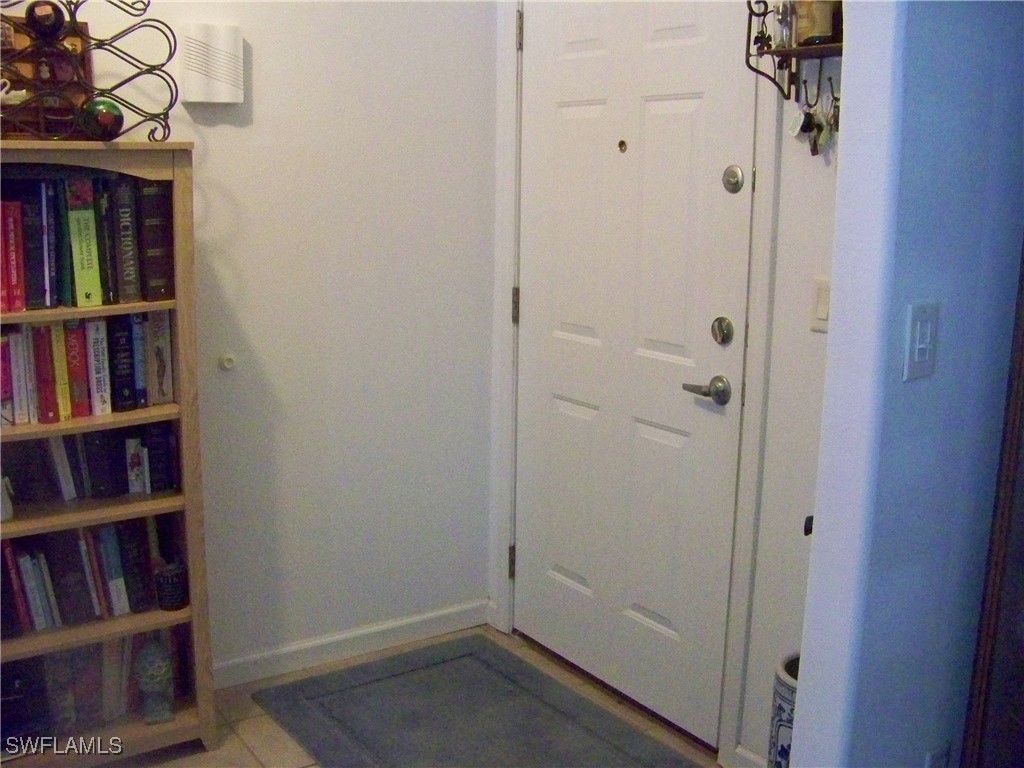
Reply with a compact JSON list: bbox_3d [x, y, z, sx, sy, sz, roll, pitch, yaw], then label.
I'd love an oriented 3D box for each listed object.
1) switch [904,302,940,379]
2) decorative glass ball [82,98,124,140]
[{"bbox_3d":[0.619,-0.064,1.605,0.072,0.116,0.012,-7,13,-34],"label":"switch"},{"bbox_3d":[-0.907,-0.587,2.365,0.093,0.093,0.093,-7,13,-34],"label":"decorative glass ball"}]

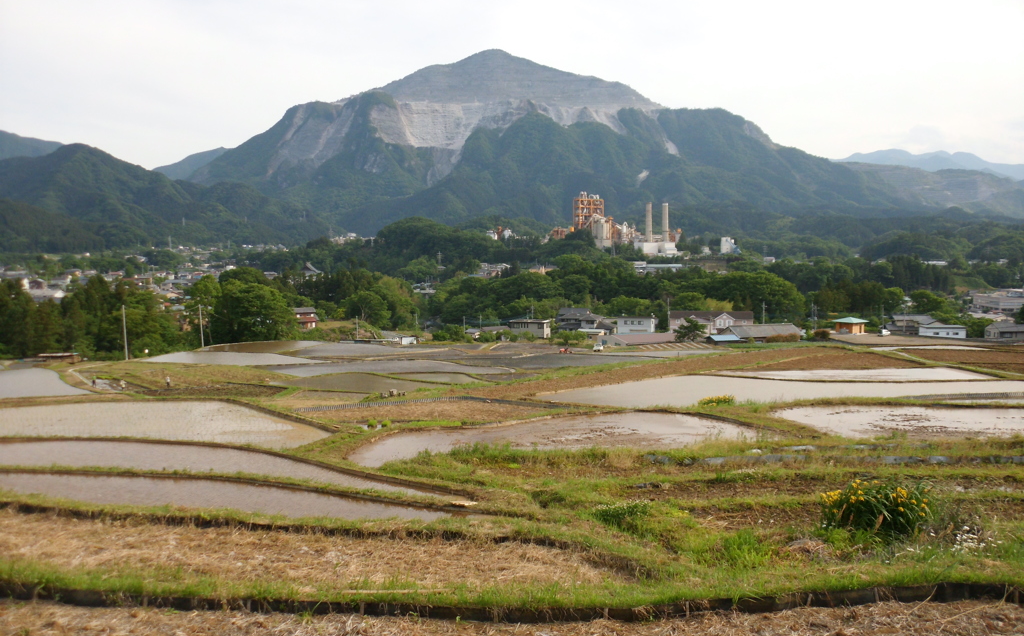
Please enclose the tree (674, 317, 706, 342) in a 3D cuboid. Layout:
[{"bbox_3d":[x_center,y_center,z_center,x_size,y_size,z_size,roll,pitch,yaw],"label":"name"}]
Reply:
[{"bbox_3d":[44.840,2.960,200.000,8.040,6.200,7.640,-1,6,0],"label":"tree"}]

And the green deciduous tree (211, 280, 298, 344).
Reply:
[{"bbox_3d":[-61.780,-1.470,191.000,21.110,15.540,20.060,-1,6,0],"label":"green deciduous tree"}]

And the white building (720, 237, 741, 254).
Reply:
[{"bbox_3d":[279.840,-91.990,1020.000,21.180,21.920,15.000,-1,6,0],"label":"white building"}]

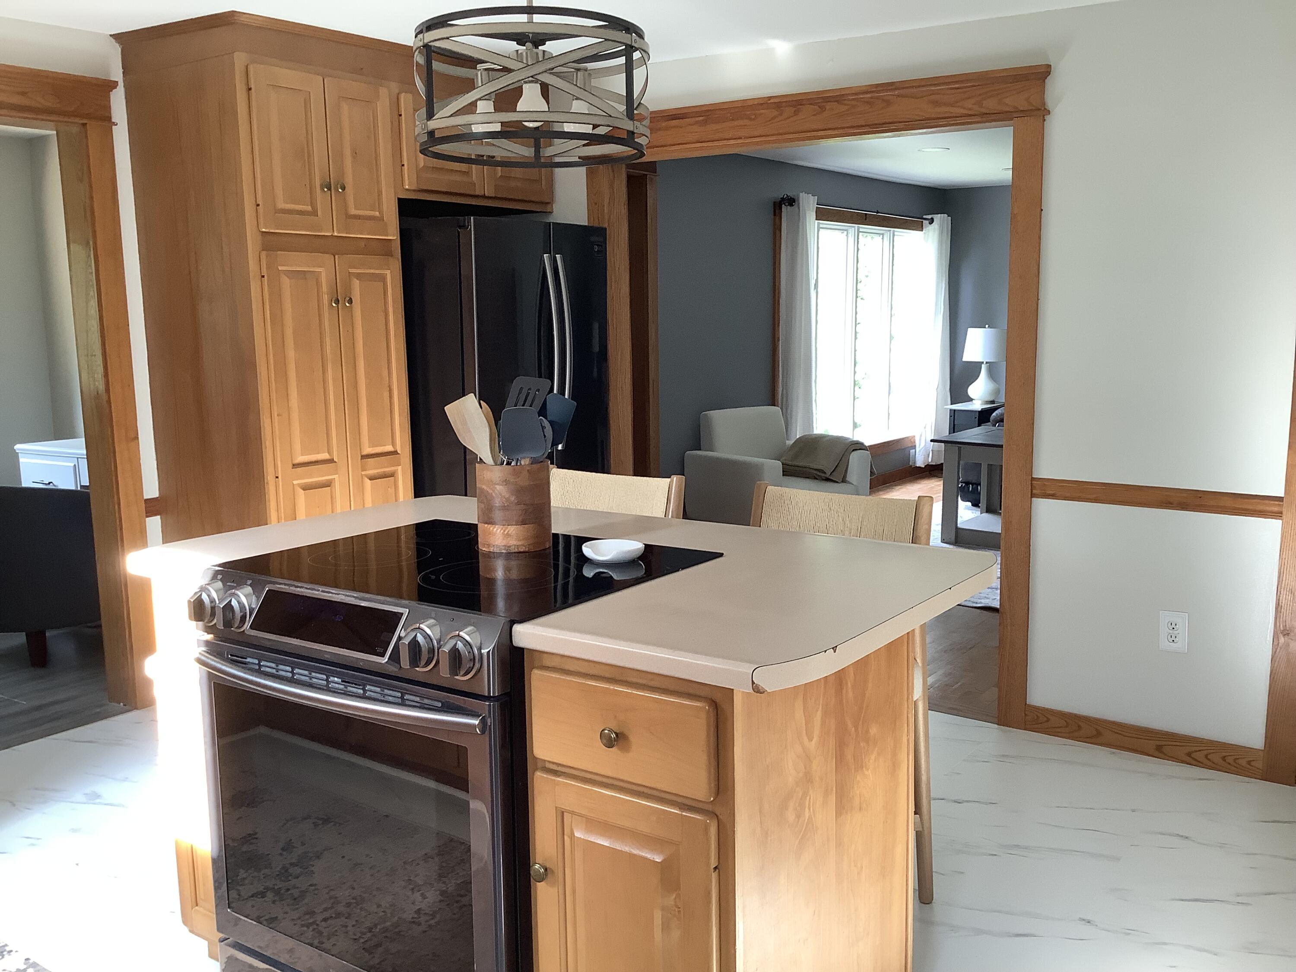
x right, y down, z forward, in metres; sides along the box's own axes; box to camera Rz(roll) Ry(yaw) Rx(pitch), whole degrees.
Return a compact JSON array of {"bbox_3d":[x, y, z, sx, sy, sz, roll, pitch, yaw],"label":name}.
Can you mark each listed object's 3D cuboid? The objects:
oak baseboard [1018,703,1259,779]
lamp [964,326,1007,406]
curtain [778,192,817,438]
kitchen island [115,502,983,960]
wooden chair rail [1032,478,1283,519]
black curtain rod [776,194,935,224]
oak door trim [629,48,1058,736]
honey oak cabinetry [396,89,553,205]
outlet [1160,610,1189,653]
[{"bbox_3d":[1.538,0.791,3.635,0.706,0.093,0.018,5,10,34],"label":"oak baseboard"},{"bbox_3d":[2.751,-0.976,9.400,0.390,0.636,0.390,5,10,34],"label":"lamp"},{"bbox_3d":[0.993,-0.848,7.580,0.110,2.090,0.430,5,10,34],"label":"curtain"},{"bbox_3d":[-0.180,0.599,2.290,1.433,0.935,0.920,5,10,34],"label":"kitchen island"},{"bbox_3d":[1.523,0.036,3.516,0.710,0.071,0.028,5,10,34],"label":"wooden chair rail"},{"bbox_3d":[1.552,-1.957,8.265,0.100,0.070,2.490,5,10,34],"label":"black curtain rod"},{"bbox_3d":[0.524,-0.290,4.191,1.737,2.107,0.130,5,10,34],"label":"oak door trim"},{"bbox_3d":[-0.861,-1.254,4.474,0.585,0.380,0.835,5,10,34],"label":"honey oak cabinetry"},{"bbox_3d":[1.603,0.443,3.532,0.082,0.123,0.018,5,10,34],"label":"outlet"}]

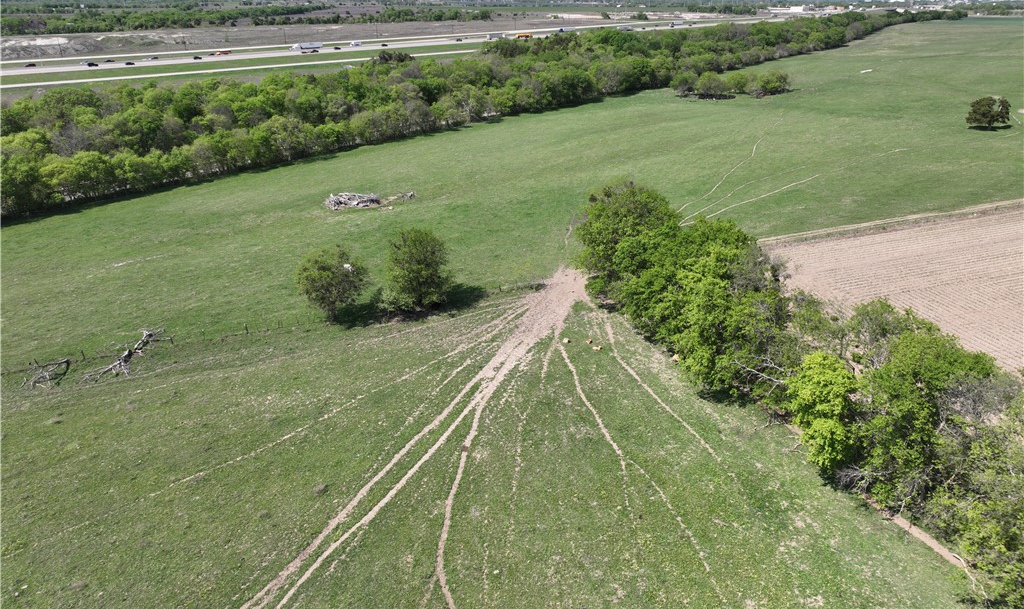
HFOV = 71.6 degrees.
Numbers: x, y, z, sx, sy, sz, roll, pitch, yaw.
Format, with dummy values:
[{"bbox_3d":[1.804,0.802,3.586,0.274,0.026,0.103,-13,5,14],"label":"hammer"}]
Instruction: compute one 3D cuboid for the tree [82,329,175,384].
[{"bbox_3d":[-42.839,5.516,79.798,4.600,1.700,10.600,10,25,21],"label":"tree"}]

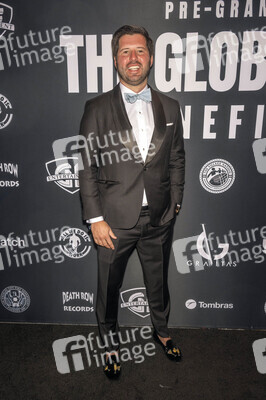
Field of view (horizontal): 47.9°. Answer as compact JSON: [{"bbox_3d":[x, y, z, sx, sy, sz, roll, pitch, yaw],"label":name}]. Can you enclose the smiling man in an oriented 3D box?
[{"bbox_3d":[-0.008,0.050,1.626,0.550,1.800,0.350,-3,11,-15],"label":"smiling man"}]

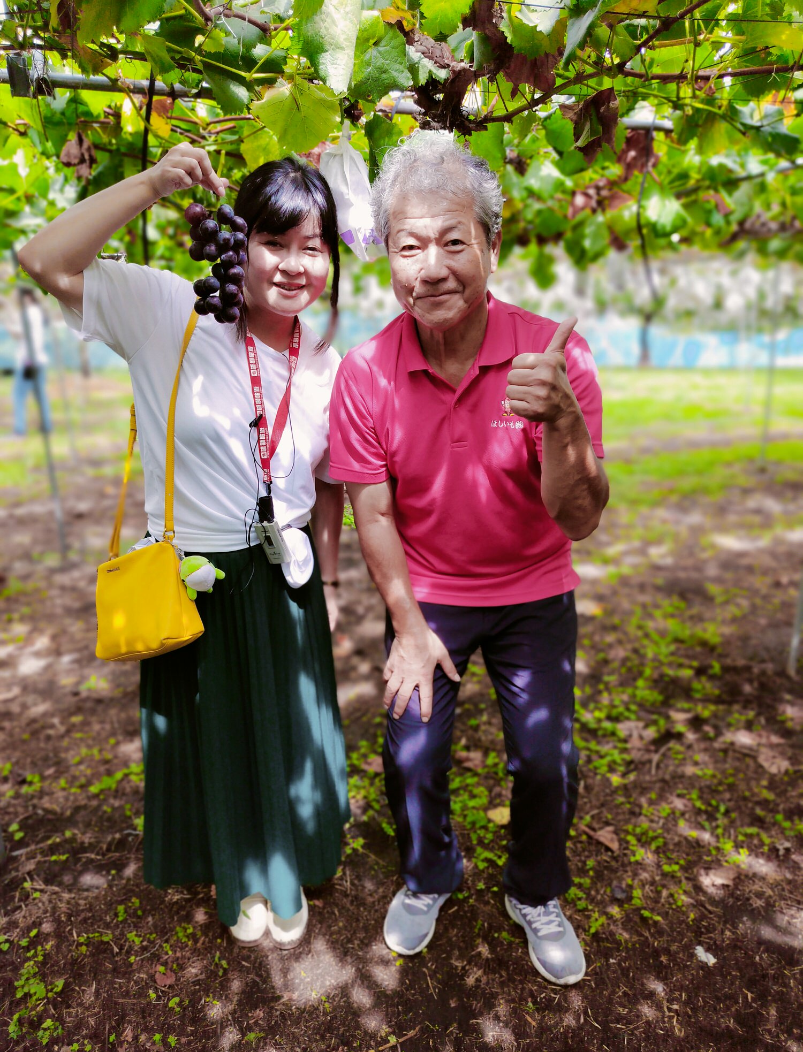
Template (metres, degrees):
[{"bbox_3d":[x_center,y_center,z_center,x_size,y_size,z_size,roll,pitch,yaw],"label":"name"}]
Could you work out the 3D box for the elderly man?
[{"bbox_3d":[0.119,0.156,1.393,0.500,1.550,0.610,-1,16,2],"label":"elderly man"}]

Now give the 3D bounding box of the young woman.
[{"bbox_3d":[-0.362,0.127,1.481,0.540,1.580,0.450,-5,16,-13],"label":"young woman"}]

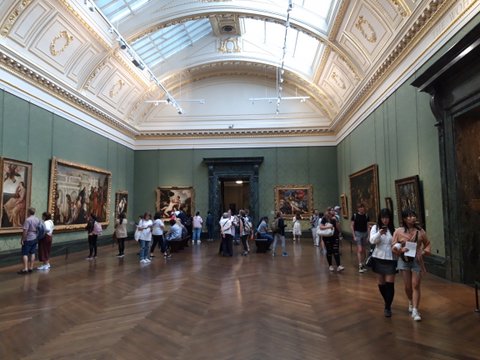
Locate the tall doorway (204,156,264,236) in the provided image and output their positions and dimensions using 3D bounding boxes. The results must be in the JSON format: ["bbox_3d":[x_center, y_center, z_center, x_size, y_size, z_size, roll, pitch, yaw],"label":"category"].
[{"bbox_3d":[-0.346,1.115,21.655,3.652,4.879,0.495,-1,-5,4],"label":"tall doorway"}]

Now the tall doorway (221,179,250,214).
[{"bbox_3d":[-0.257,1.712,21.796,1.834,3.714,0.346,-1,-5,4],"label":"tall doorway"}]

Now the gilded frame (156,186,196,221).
[{"bbox_3d":[-3.935,1.490,22.025,2.302,2.095,0.129,-1,-5,4],"label":"gilded frame"}]

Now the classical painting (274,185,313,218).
[{"bbox_3d":[3.206,1.335,21.494,2.193,2.046,0.129,-1,-5,4],"label":"classical painting"}]

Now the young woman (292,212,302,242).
[{"bbox_3d":[3.218,2.584,19.961,0.475,1.584,0.356,-1,-5,4],"label":"young woman"}]

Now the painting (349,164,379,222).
[{"bbox_3d":[5.367,0.696,15.649,0.129,2.198,4.455,-1,-5,4],"label":"painting"}]

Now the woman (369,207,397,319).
[{"bbox_3d":[2.353,1.313,5.866,0.495,1.693,0.416,-2,-5,16],"label":"woman"}]

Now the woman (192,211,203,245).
[{"bbox_3d":[-2.316,2.583,19.785,0.515,1.673,0.356,0,-5,-4],"label":"woman"}]

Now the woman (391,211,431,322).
[{"bbox_3d":[2.745,1.297,5.738,0.574,1.693,0.475,-2,-5,11],"label":"woman"}]

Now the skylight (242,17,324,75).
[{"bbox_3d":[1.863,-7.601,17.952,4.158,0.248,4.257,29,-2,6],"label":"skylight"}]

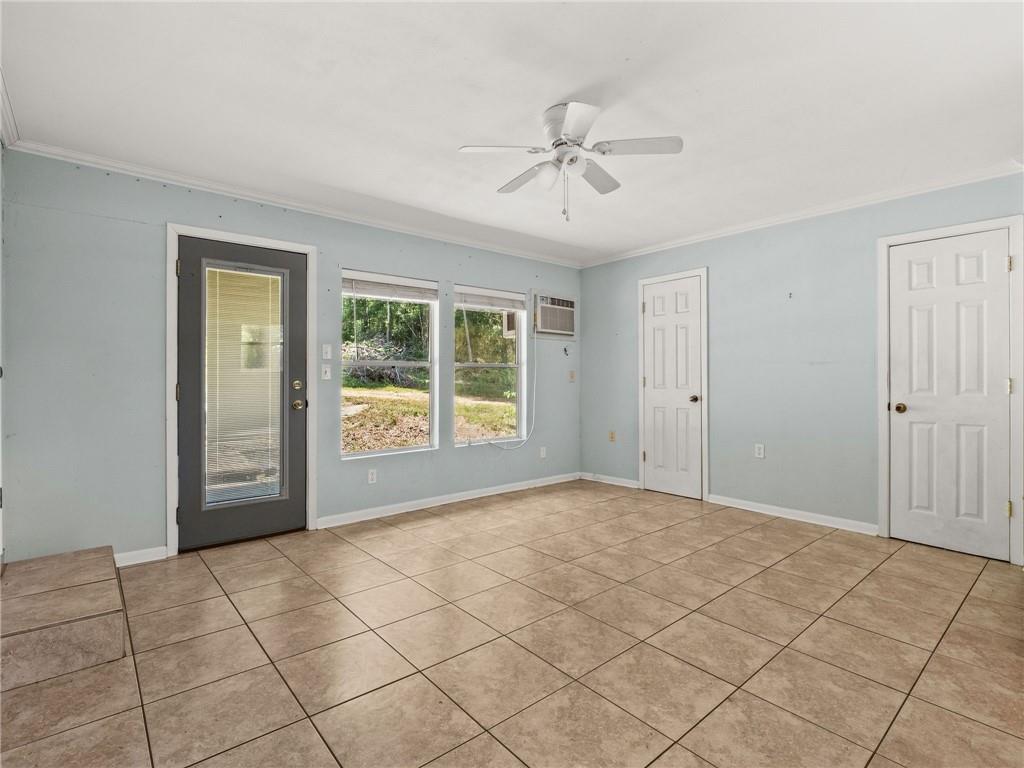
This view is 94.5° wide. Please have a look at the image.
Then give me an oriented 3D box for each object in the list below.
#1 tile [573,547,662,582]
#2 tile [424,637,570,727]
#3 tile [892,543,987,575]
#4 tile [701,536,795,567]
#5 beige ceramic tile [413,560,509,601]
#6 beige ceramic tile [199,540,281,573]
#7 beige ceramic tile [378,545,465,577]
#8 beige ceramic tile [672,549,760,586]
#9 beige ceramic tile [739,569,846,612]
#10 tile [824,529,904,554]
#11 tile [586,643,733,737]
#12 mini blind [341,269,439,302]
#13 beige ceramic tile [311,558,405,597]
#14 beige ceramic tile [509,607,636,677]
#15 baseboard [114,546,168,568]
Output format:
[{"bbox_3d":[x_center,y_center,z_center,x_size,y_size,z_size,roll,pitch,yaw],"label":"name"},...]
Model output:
[{"bbox_3d":[0.636,1.099,2.879,0.411,0.012,0.403,-1,1,-42],"label":"tile"},{"bbox_3d":[-0.055,1.090,1.757,0.405,0.012,0.405,0,0,-40],"label":"tile"},{"bbox_3d":[2.648,1.084,2.937,0.338,0.015,0.402,0,0,-38],"label":"tile"},{"bbox_3d":[1.530,1.084,3.059,0.402,0.015,0.402,0,0,-40],"label":"tile"},{"bbox_3d":[-0.277,1.085,2.611,0.402,0.015,0.402,0,0,-40],"label":"beige ceramic tile"},{"bbox_3d":[-1.728,1.090,3.035,0.405,0.012,0.405,0,0,-40],"label":"beige ceramic tile"},{"bbox_3d":[-0.559,1.104,2.982,0.405,0.013,0.405,-1,1,-40],"label":"beige ceramic tile"},{"bbox_3d":[1.219,1.090,2.804,0.405,0.012,0.405,0,0,-40],"label":"beige ceramic tile"},{"bbox_3d":[1.470,1.085,2.485,0.402,0.015,0.402,0,0,-40],"label":"beige ceramic tile"},{"bbox_3d":[2.413,1.090,3.256,0.305,0.012,0.405,0,0,-40],"label":"tile"},{"bbox_3d":[0.537,1.119,1.753,0.406,0.012,0.404,-1,1,-40],"label":"tile"},{"bbox_3d":[-0.983,-0.798,3.905,0.844,0.178,0.050,0,0,-40],"label":"mini blind"},{"bbox_3d":[-0.872,1.099,2.681,0.403,0.012,0.396,-1,1,-41],"label":"beige ceramic tile"},{"bbox_3d":[0.262,1.090,2.016,0.405,0.012,0.405,0,0,-40],"label":"beige ceramic tile"},{"bbox_3d":[-2.247,1.049,2.877,0.241,0.075,0.015,-1,1,-37],"label":"baseboard"}]

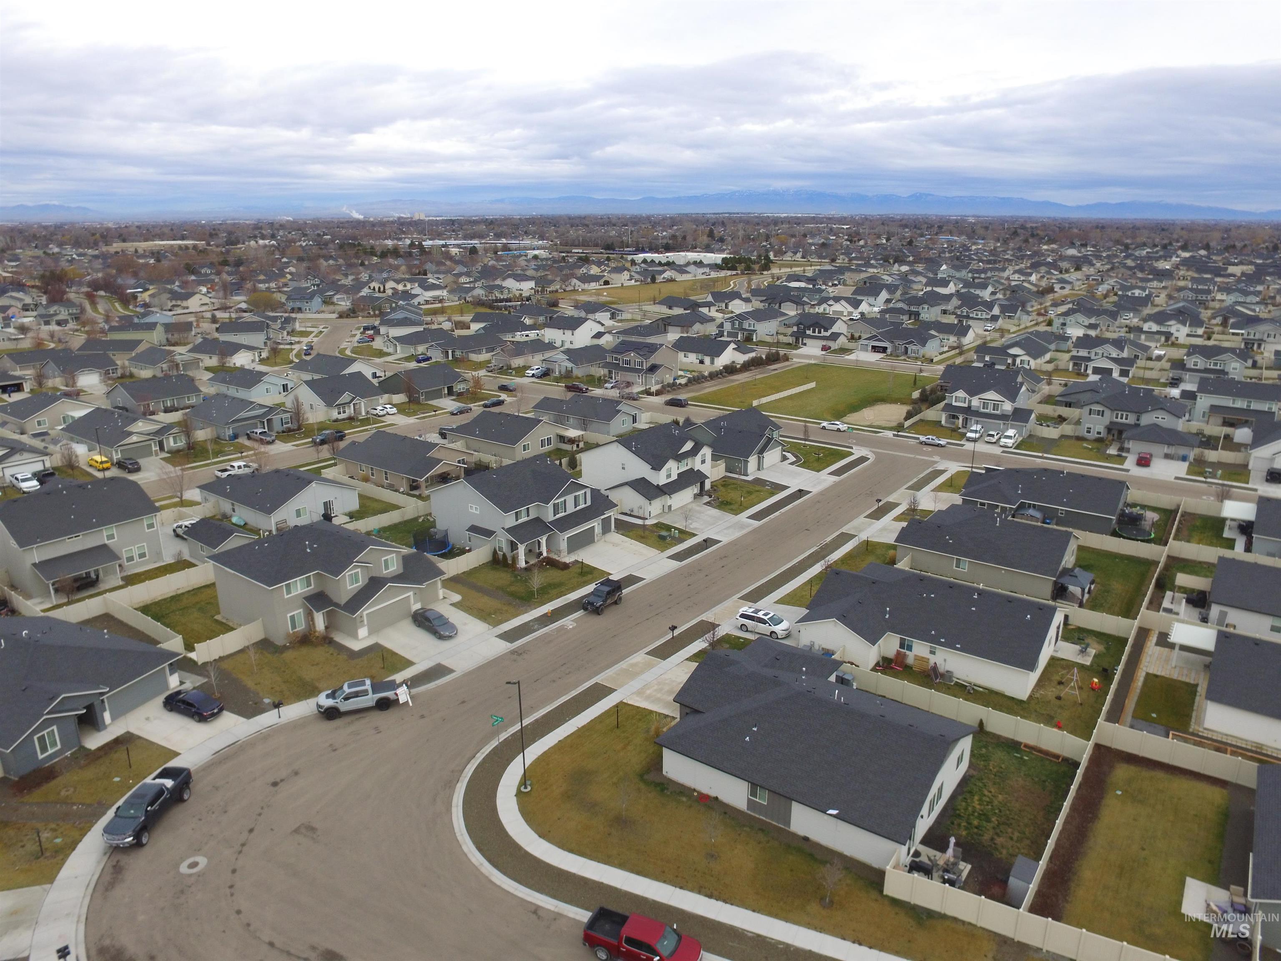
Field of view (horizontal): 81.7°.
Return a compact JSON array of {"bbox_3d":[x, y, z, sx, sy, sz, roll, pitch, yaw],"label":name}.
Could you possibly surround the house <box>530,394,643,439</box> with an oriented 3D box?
[{"bbox_3d":[-9.470,-13.230,139.860,19.200,5.480,12.490,14,24,33],"label":"house"}]

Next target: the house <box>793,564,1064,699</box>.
[{"bbox_3d":[26.330,12.270,67.190,19.600,5.500,15.800,12,23,31],"label":"house"}]

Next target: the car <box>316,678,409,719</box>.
[{"bbox_3d":[-21.660,16.570,57.100,5.900,2.000,2.190,-7,21,-18],"label":"car"}]

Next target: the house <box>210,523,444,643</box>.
[{"bbox_3d":[-30.770,8.850,73.380,17.070,8.020,15.020,13,23,32],"label":"house"}]

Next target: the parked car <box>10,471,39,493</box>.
[{"bbox_3d":[-87.910,0.170,105.730,5.600,1.850,2.000,13,24,33],"label":"parked car"}]

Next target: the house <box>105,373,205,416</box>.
[{"bbox_3d":[-98.830,-17.700,150.700,15.500,5.800,13.420,13,23,31],"label":"house"}]

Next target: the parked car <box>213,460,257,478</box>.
[{"bbox_3d":[-60.770,-1.500,111.260,2.000,1.950,5.750,15,24,35],"label":"parked car"}]

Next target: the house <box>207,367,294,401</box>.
[{"bbox_3d":[-85.050,-21.790,162.730,16.850,5.590,11.800,13,23,32],"label":"house"}]

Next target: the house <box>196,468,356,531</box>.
[{"bbox_3d":[-48.350,1.230,98.390,18.370,5.520,12.690,13,23,31],"label":"house"}]

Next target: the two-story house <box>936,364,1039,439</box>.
[{"bbox_3d":[66.920,-15.540,141.200,16.750,8.930,17.860,13,23,32],"label":"two-story house"}]

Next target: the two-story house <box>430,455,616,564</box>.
[{"bbox_3d":[-14.250,2.330,91.200,17.390,8.340,15.580,14,24,35],"label":"two-story house"}]

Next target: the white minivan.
[{"bbox_3d":[11.560,13.330,69.720,5.100,1.800,1.980,10,22,25],"label":"white minivan"}]

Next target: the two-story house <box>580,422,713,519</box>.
[{"bbox_3d":[0.320,-2.220,104.170,15.480,8.140,16.680,14,24,35],"label":"two-story house"}]

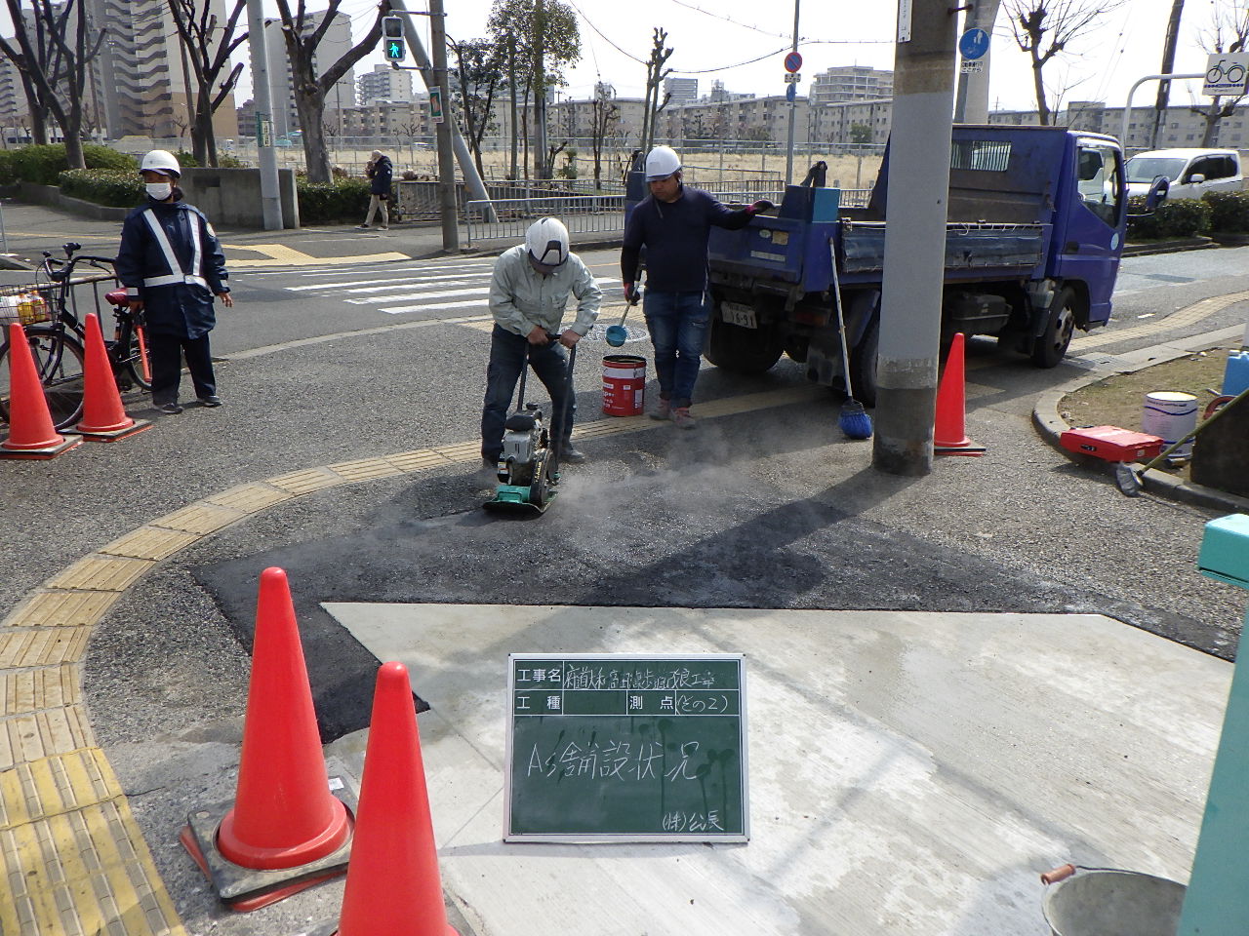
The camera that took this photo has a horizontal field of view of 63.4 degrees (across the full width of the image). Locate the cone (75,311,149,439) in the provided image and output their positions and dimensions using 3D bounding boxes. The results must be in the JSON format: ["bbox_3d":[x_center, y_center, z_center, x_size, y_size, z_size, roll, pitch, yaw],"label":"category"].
[{"bbox_3d":[-3.057,-0.538,5.872,0.370,0.705,0.370,3,17,8],"label":"cone"}]

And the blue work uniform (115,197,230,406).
[{"bbox_3d":[-2.978,-1.099,6.622,0.620,1.310,0.390,-13,22,-38],"label":"blue work uniform"}]

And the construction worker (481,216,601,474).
[{"bbox_3d":[-0.426,-0.622,5.238,0.620,1.340,0.680,0,17,-2],"label":"construction worker"}]

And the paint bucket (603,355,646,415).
[{"bbox_3d":[-0.005,-0.558,6.804,0.300,0.370,0.300,2,16,0],"label":"paint bucket"}]

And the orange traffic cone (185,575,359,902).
[{"bbox_3d":[-0.795,0.561,2.295,0.370,0.705,0.370,-10,20,-31],"label":"orange traffic cone"}]

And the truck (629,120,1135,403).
[{"bbox_3d":[2.324,-1.819,8.305,4.700,2.000,1.720,-11,23,-40],"label":"truck"}]

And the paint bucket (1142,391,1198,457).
[{"bbox_3d":[3.257,-0.265,6.017,0.290,0.340,0.290,1,17,0],"label":"paint bucket"}]

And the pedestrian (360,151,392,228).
[{"bbox_3d":[-5.334,-5.890,21.432,0.660,1.600,0.520,1,17,0],"label":"pedestrian"}]

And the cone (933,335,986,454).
[{"bbox_3d":[1.970,-0.456,6.066,0.400,0.700,0.400,1,16,-3],"label":"cone"}]

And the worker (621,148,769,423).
[{"bbox_3d":[0.464,-1.153,6.464,0.920,1.740,0.460,5,18,12],"label":"worker"}]

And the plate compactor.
[{"bbox_3d":[-0.448,-0.229,4.918,0.330,0.780,0.750,5,17,12],"label":"plate compactor"}]

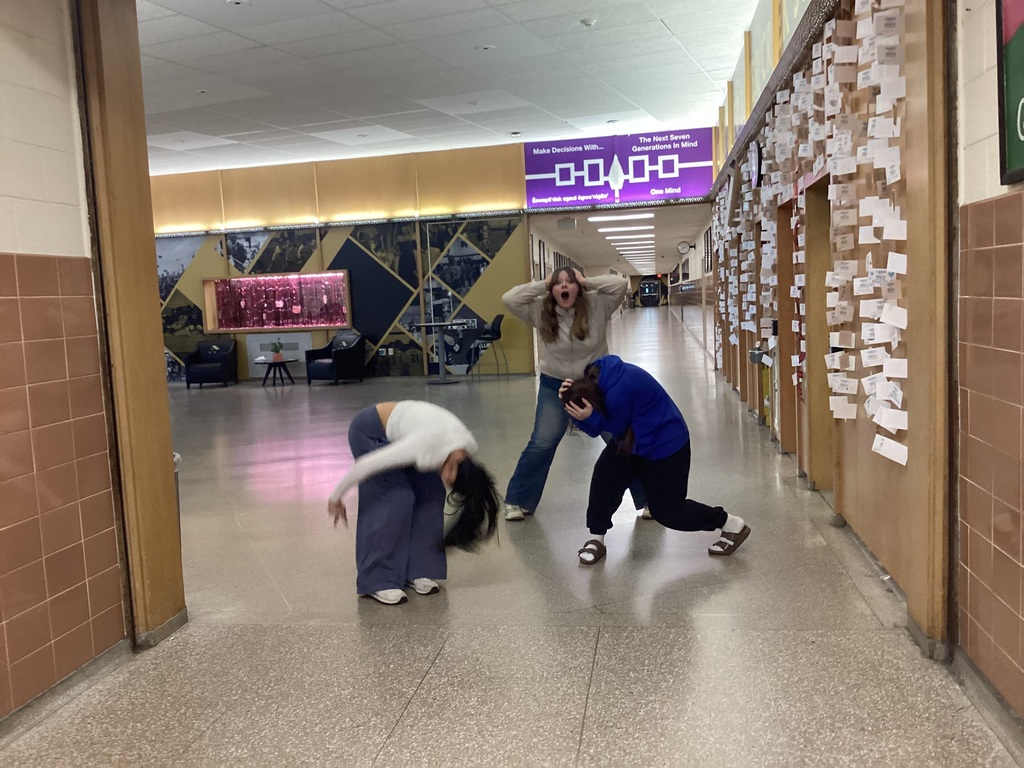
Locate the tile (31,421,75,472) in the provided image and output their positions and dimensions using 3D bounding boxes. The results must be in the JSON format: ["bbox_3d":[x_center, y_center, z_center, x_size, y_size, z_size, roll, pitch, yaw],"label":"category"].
[{"bbox_3d":[-1.682,0.227,3.361,0.012,0.149,0.223,-2,5,9],"label":"tile"}]

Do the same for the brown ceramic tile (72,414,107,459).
[{"bbox_3d":[-1.648,0.205,3.576,0.012,0.149,0.205,-2,5,9],"label":"brown ceramic tile"}]

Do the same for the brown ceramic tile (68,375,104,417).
[{"bbox_3d":[-1.656,0.051,3.561,0.012,0.149,0.205,-2,5,9],"label":"brown ceramic tile"}]

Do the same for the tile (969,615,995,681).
[{"bbox_3d":[1.581,0.889,3.078,0.012,0.149,0.226,-2,5,9],"label":"tile"}]

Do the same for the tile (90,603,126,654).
[{"bbox_3d":[-1.630,0.988,3.692,0.012,0.152,0.207,-2,5,9],"label":"tile"}]

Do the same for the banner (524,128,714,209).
[{"bbox_3d":[1.788,-3.616,15.514,3.155,1.138,0.030,-1,6,13],"label":"banner"}]

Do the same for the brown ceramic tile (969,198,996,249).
[{"bbox_3d":[1.513,-0.510,2.947,0.012,0.144,0.226,-2,5,9],"label":"brown ceramic tile"}]

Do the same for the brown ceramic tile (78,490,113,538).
[{"bbox_3d":[-1.607,0.506,3.550,0.012,0.147,0.197,-2,6,10],"label":"brown ceramic tile"}]

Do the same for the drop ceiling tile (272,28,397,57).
[{"bbox_3d":[-1.778,-3.439,9.248,1.215,0.020,0.605,0,6,22],"label":"drop ceiling tile"}]

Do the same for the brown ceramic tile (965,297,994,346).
[{"bbox_3d":[1.488,-0.196,2.898,0.012,0.147,0.211,-2,6,9],"label":"brown ceramic tile"}]

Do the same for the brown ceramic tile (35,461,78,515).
[{"bbox_3d":[-1.695,0.386,3.416,0.012,0.152,0.224,-2,5,9],"label":"brown ceramic tile"}]

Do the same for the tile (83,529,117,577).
[{"bbox_3d":[-1.661,0.679,3.692,0.015,0.153,0.210,-2,6,9],"label":"tile"}]

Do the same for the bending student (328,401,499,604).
[{"bbox_3d":[-0.463,0.540,4.333,0.720,0.924,0.500,-1,6,19],"label":"bending student"}]

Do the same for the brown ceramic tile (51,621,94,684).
[{"bbox_3d":[-1.681,1.011,3.503,0.015,0.143,0.226,-2,6,9],"label":"brown ceramic tile"}]

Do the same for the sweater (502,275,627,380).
[{"bbox_3d":[0.330,-0.355,5.756,0.750,0.640,0.340,-2,5,6],"label":"sweater"}]

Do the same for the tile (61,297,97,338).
[{"bbox_3d":[-1.643,-0.252,3.477,0.012,0.147,0.197,-2,6,10],"label":"tile"}]

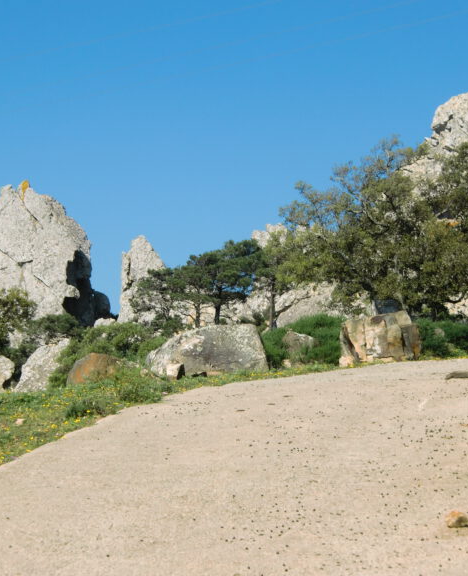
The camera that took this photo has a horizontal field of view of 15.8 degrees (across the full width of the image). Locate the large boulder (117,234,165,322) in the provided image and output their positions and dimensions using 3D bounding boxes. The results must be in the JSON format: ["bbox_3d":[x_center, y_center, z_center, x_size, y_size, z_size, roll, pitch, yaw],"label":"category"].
[{"bbox_3d":[-3.636,-0.338,67.000,1.907,3.576,1.717,0,-3,0],"label":"large boulder"}]

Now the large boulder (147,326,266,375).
[{"bbox_3d":[-0.393,0.941,25.000,1.809,0.801,1.266,0,-3,0],"label":"large boulder"}]

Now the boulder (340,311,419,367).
[{"bbox_3d":[2.287,0.794,26.500,1.289,0.880,0.902,0,-3,0],"label":"boulder"}]

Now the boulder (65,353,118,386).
[{"bbox_3d":[-2.098,1.208,25.000,0.771,0.504,0.617,0,-3,0],"label":"boulder"}]

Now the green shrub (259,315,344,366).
[{"bbox_3d":[1.121,0.872,28.000,1.362,0.863,1.021,0,-3,0],"label":"green shrub"}]

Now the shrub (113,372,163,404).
[{"bbox_3d":[-1.145,1.192,20.000,0.593,0.380,0.474,0,-3,0],"label":"shrub"}]

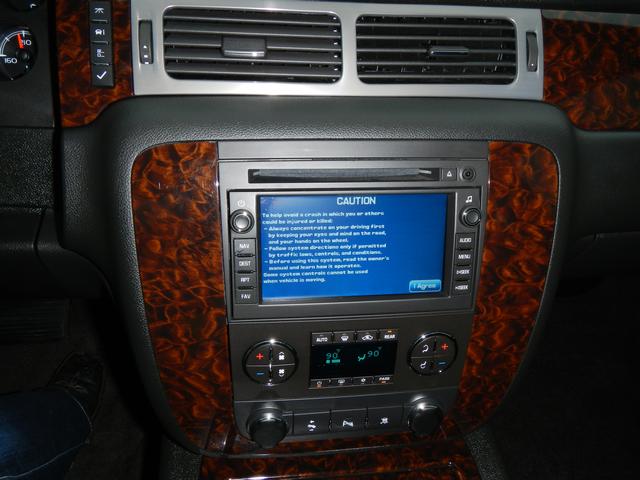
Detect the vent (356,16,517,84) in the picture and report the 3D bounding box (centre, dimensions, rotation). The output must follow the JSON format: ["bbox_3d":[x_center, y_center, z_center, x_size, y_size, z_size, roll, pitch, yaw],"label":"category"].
[{"bbox_3d":[0.094,-0.153,0.429,0.136,0.058,0.025,-1,-2,-8],"label":"vent"}]

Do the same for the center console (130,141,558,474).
[{"bbox_3d":[0.023,0.059,0.432,0.322,0.275,0.115,-1,13,-5],"label":"center console"}]

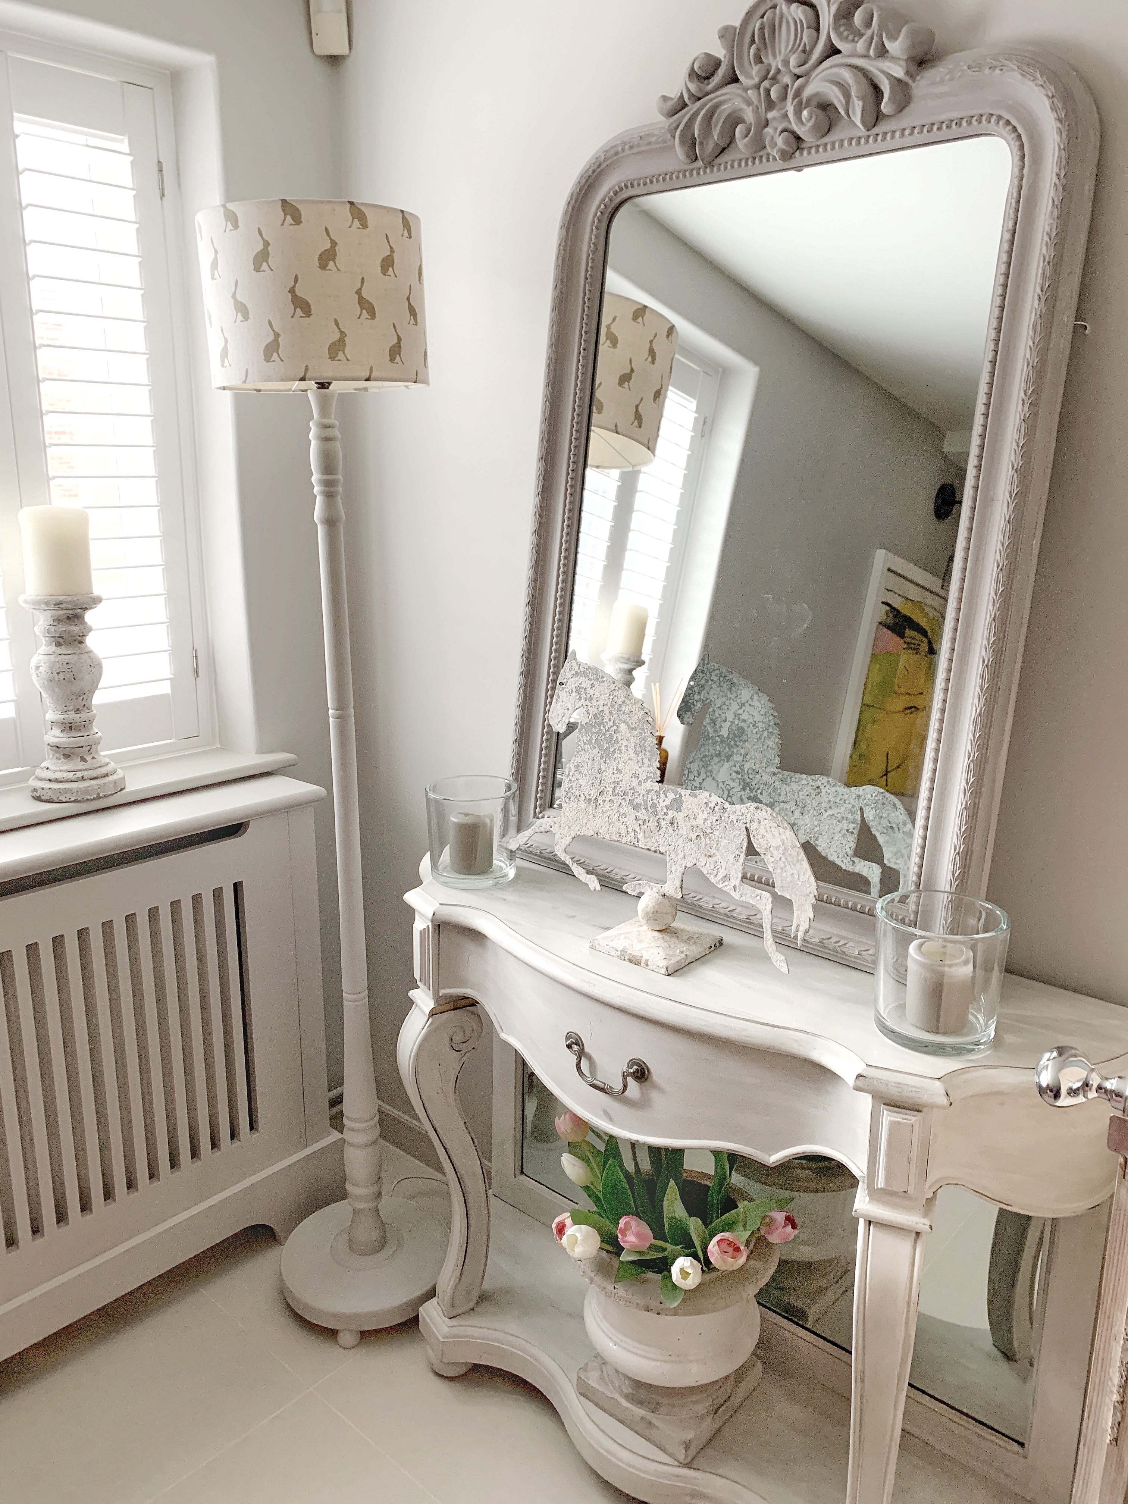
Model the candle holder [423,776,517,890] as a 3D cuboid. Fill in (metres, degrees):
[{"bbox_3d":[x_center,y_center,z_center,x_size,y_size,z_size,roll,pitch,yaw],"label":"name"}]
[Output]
[{"bbox_3d":[-0.133,0.117,1.657,0.134,0.134,0.134,0,14,0],"label":"candle holder"}]

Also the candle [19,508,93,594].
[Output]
[{"bbox_3d":[-0.787,-0.310,1.754,0.100,0.131,0.100,13,19,42],"label":"candle"}]

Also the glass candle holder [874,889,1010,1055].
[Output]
[{"bbox_3d":[0.400,0.234,1.206,0.134,0.132,0.134,0,14,0],"label":"glass candle holder"}]

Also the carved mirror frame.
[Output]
[{"bbox_3d":[0.245,-0.356,1.476,0.759,1.165,0.065,13,11,42],"label":"carved mirror frame"}]

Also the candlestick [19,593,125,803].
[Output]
[{"bbox_3d":[-0.790,-0.092,1.807,0.146,0.317,0.146,13,19,42],"label":"candlestick"}]

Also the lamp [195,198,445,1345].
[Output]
[{"bbox_3d":[-0.347,0.097,1.804,0.315,1.750,0.315,0,14,0],"label":"lamp"}]

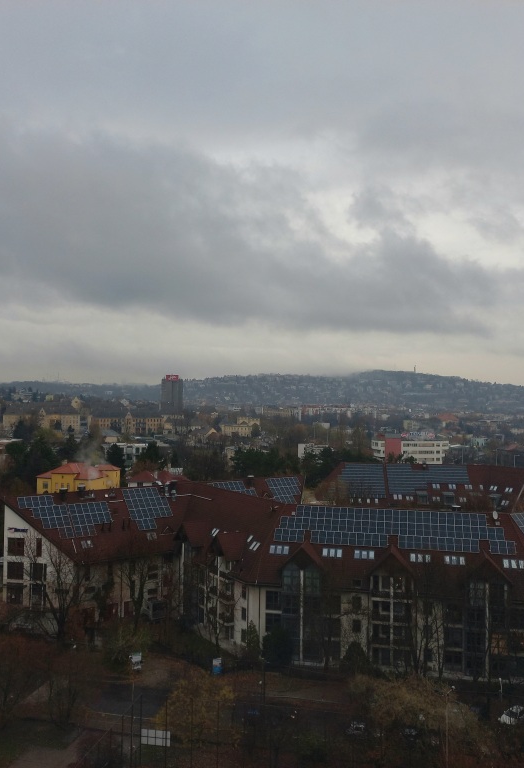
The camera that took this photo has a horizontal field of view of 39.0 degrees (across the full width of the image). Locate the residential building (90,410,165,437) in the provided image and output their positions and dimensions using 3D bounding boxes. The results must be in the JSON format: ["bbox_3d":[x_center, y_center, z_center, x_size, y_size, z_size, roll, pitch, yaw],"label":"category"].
[{"bbox_3d":[-108.500,31.662,599.565,58.000,21.140,17.000,0,-1,3],"label":"residential building"}]

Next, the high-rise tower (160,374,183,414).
[{"bbox_3d":[-104.000,18.920,857.806,23.000,59.000,20.000,0,-1,5],"label":"high-rise tower"}]

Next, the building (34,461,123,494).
[{"bbox_3d":[-51.200,27.872,207.575,19.000,11.400,15.000,0,-1,12],"label":"building"}]

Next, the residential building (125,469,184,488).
[{"bbox_3d":[-29.800,28.905,206.558,13.500,9.300,11.500,0,-1,10],"label":"residential building"}]

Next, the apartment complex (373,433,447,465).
[{"bbox_3d":[66.300,31.282,334.536,34.000,16.900,15.000,0,-1,0],"label":"apartment complex"}]

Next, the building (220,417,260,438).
[{"bbox_3d":[-17.500,34.651,594.516,31.000,16.000,18.000,0,-1,5],"label":"building"}]

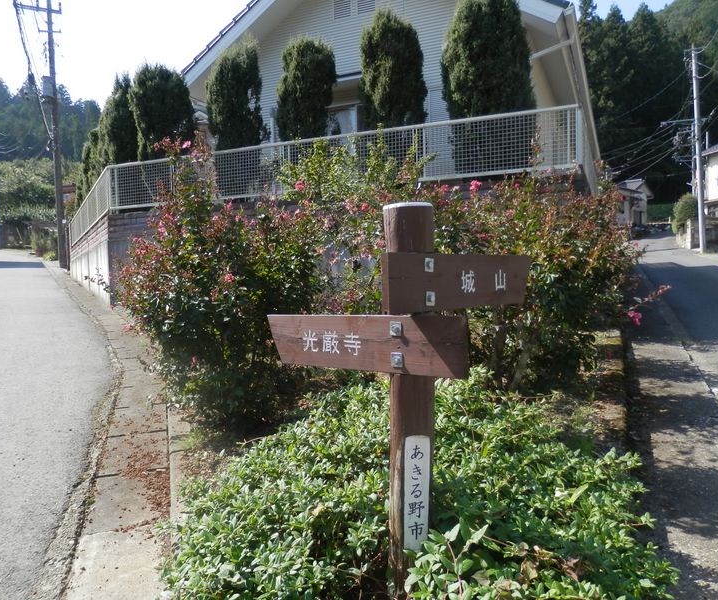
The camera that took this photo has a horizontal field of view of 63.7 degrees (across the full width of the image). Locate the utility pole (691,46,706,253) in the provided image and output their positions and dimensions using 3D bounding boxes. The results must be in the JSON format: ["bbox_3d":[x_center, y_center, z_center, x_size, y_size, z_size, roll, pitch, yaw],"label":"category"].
[{"bbox_3d":[17.630,-7.810,30.000,0.360,10.700,0.360,-1,3,0],"label":"utility pole"}]

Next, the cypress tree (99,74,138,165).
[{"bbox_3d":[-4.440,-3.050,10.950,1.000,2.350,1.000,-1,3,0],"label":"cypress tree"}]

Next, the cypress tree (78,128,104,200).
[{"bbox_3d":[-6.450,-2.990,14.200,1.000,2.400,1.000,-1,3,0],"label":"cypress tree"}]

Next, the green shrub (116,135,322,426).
[{"bbox_3d":[-0.810,-0.125,3.350,1.180,1.620,1.100,-1,3,0],"label":"green shrub"}]

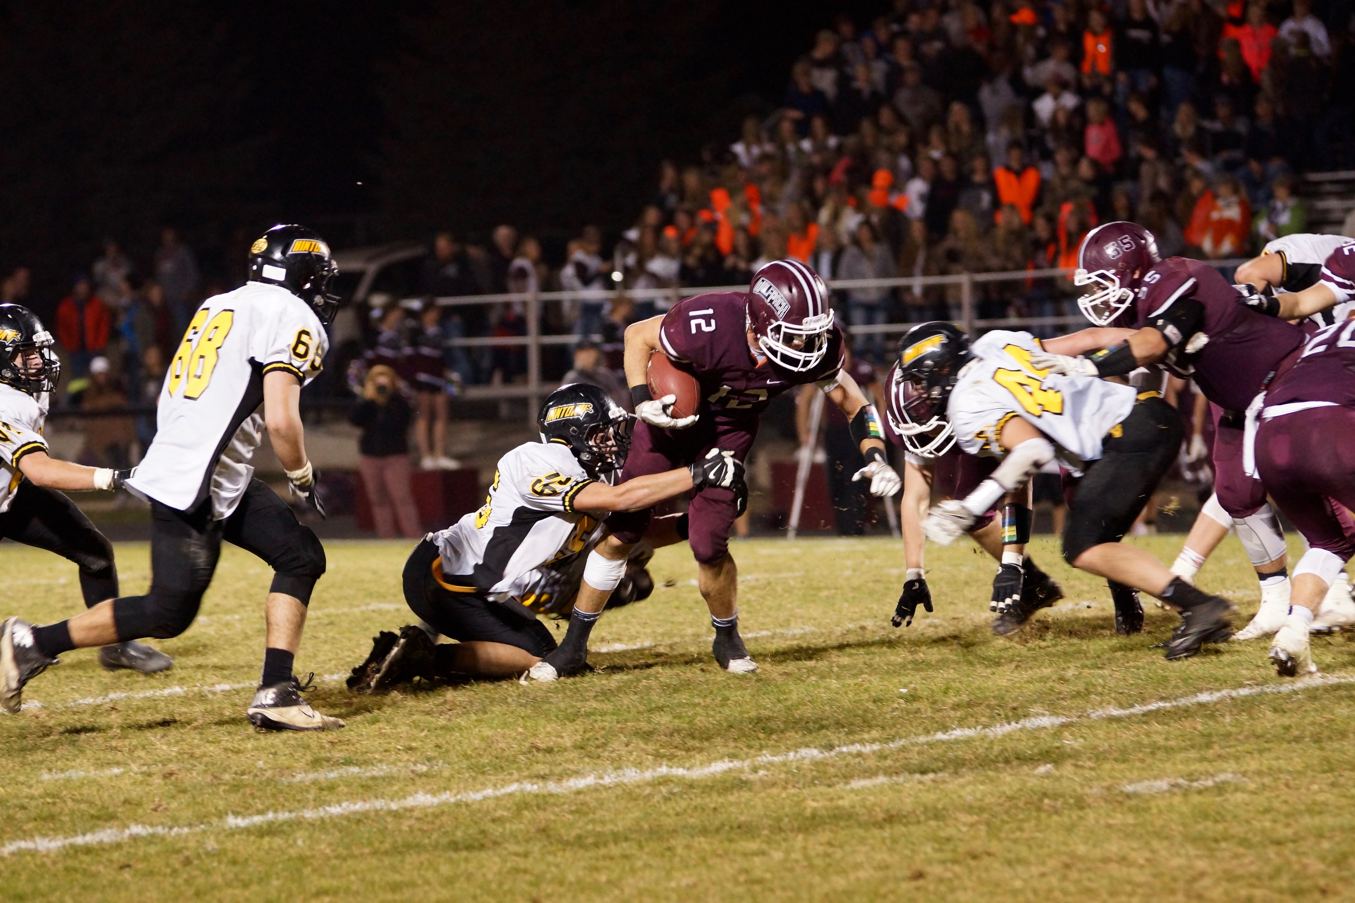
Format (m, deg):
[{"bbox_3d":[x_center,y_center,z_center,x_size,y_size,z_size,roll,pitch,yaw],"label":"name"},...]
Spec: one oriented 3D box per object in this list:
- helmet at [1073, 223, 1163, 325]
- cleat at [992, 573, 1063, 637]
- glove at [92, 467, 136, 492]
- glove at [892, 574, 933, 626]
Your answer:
[{"bbox_3d":[1.550,-0.648,28.094,0.345,0.306,0.245,-18,3,-17],"label":"helmet"},{"bbox_3d":[1.329,0.587,30.200,0.300,0.125,0.108,-29,0,-6],"label":"cleat"},{"bbox_3d":[-2.067,0.106,29.200,0.190,0.100,0.080,2,-24,-6],"label":"glove"},{"bbox_3d":[0.928,0.594,31.200,0.140,0.205,0.070,16,0,9],"label":"glove"}]

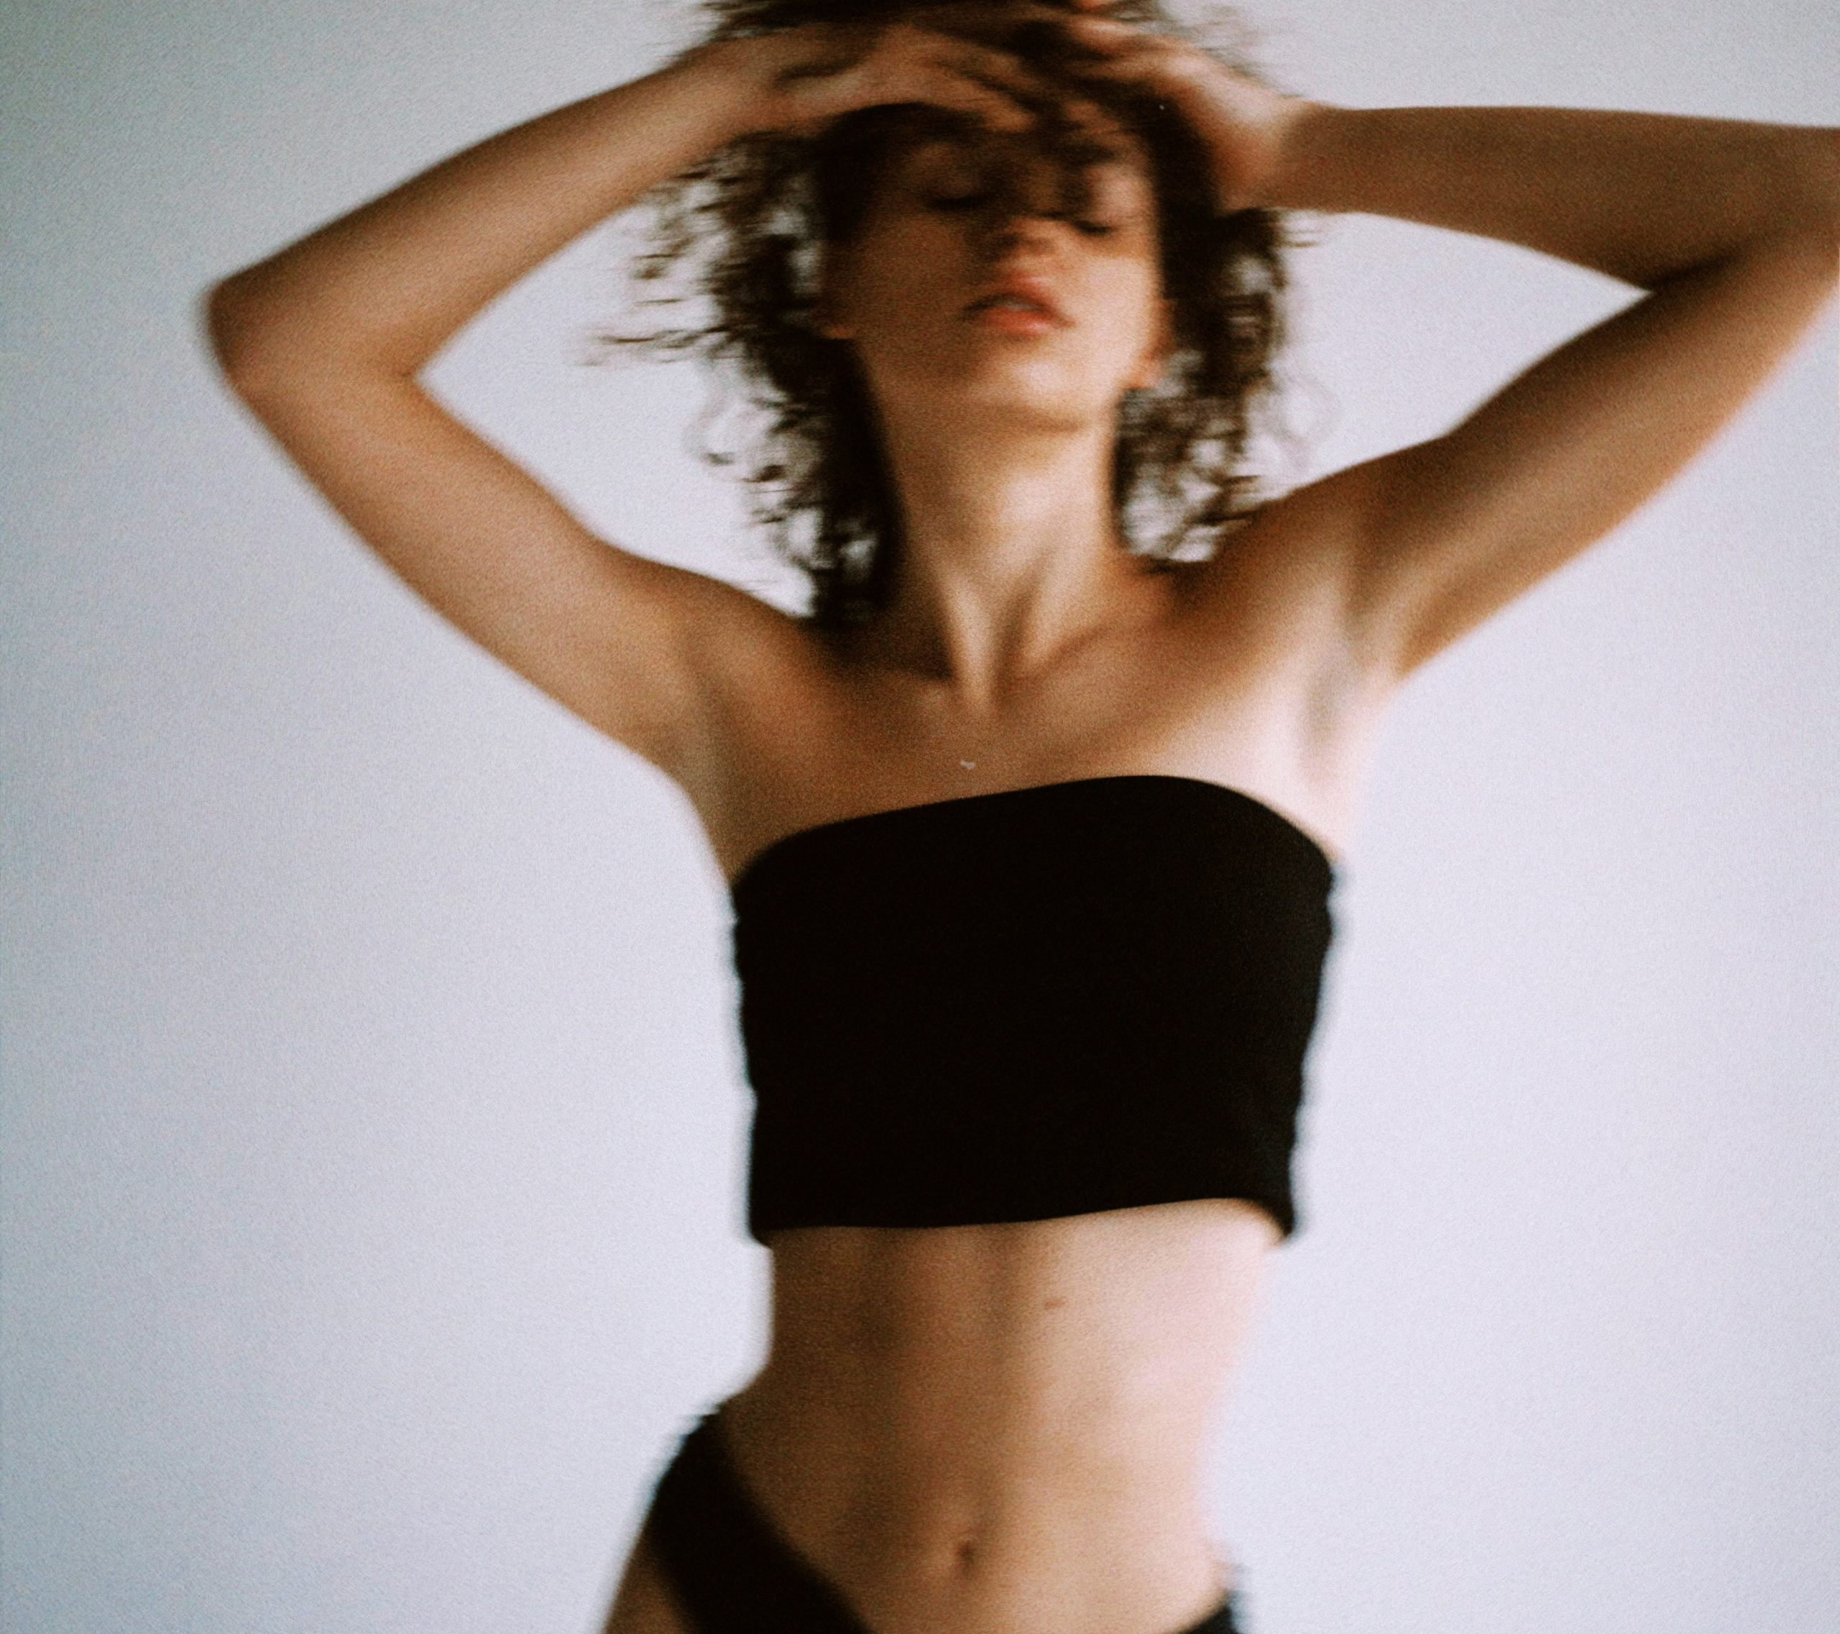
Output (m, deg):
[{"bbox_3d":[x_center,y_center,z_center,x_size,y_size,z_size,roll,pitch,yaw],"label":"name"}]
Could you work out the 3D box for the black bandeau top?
[{"bbox_3d":[0.060,0.094,1.010,0.290,0.215,0.215,0,-6,12],"label":"black bandeau top"}]

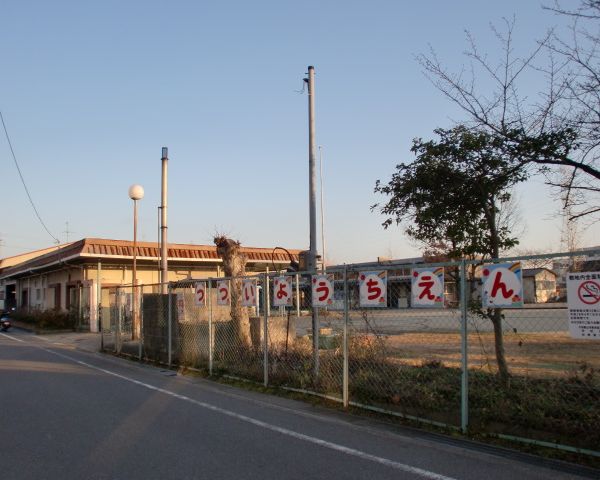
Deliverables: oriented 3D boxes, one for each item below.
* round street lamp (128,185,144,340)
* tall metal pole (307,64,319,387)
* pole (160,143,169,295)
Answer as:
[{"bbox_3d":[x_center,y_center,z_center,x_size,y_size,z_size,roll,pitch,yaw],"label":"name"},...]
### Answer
[{"bbox_3d":[-6.099,0.789,19.343,0.550,5.840,0.550,0,-7,0],"label":"round street lamp"},{"bbox_3d":[0.251,-0.430,9.748,0.130,5.930,0.130,0,-7,0],"label":"tall metal pole"},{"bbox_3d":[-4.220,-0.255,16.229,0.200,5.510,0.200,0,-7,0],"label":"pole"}]

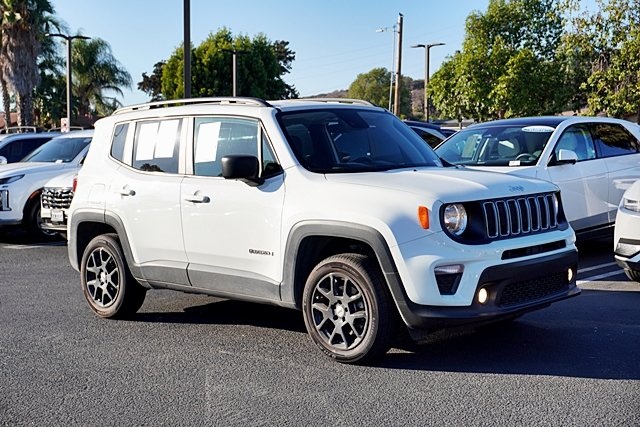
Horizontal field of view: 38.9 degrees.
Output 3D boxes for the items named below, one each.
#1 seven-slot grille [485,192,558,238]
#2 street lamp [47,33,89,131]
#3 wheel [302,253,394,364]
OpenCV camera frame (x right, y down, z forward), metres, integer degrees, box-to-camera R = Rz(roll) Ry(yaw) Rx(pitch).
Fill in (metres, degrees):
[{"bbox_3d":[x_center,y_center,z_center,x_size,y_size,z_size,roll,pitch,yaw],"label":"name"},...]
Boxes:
[{"bbox_3d":[1.305,0.015,5.760,0.100,0.240,0.840,3,6,42],"label":"seven-slot grille"},{"bbox_3d":[-9.963,-4.073,36.207,1.900,6.080,0.400,-2,4,-22],"label":"street lamp"},{"bbox_3d":[0.186,0.566,5.454,0.685,0.675,0.220,2,6,44],"label":"wheel"}]

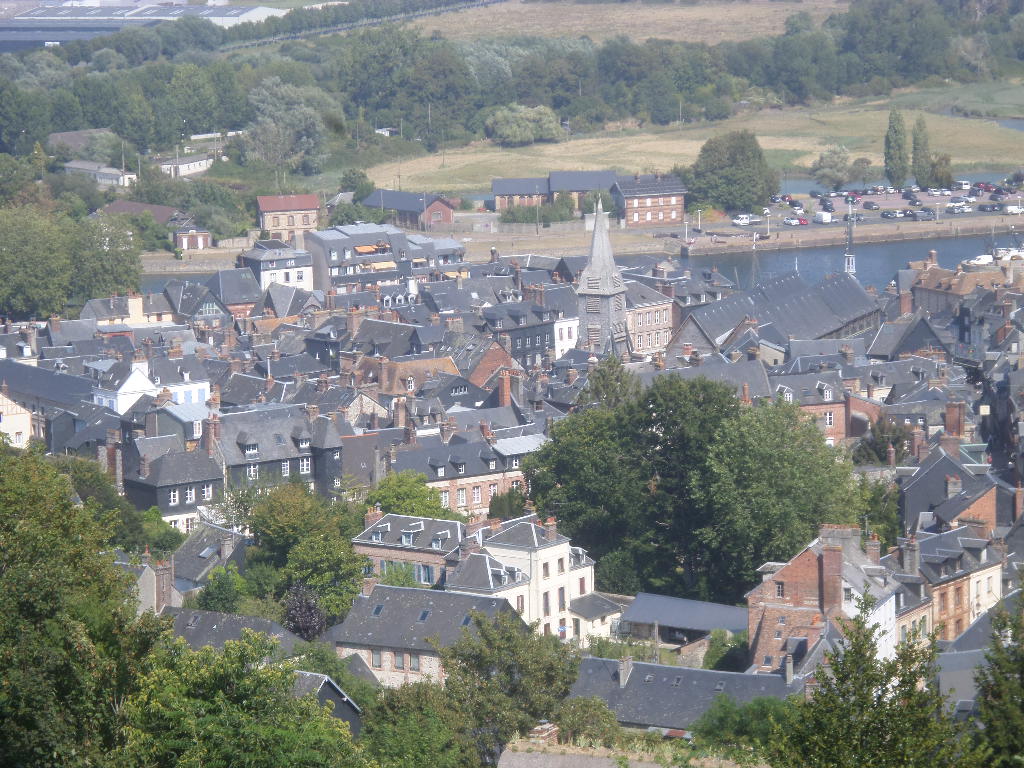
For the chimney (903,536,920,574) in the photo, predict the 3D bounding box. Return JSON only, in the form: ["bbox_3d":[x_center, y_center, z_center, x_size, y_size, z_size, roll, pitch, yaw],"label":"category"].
[{"bbox_3d":[40.458,17.346,374.000,1.250,4.000,1.000,4,9,34],"label":"chimney"}]

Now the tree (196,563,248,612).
[{"bbox_3d":[-29.010,20.551,368.000,5.100,5.490,5.100,0,8,0],"label":"tree"}]

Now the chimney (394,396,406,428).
[{"bbox_3d":[-14.022,3.584,465.000,0.950,3.900,0.950,-7,10,-40],"label":"chimney"}]

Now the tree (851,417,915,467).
[{"bbox_3d":[47.894,7.692,478.000,7.600,7.000,7.000,-1,8,0],"label":"tree"}]

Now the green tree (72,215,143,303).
[{"bbox_3d":[-70.184,-21.012,641.265,12.500,16.500,12.500,0,9,0],"label":"green tree"}]

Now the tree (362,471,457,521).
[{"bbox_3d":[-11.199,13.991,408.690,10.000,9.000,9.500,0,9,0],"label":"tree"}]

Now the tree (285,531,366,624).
[{"bbox_3d":[-18.762,19.668,372.000,8.100,9.711,8.100,0,8,0],"label":"tree"}]

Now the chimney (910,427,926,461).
[{"bbox_3d":[49.005,7.100,445.000,1.400,4.000,0.950,-4,8,-18],"label":"chimney"}]

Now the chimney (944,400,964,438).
[{"bbox_3d":[56.372,4.576,470.000,1.900,4.900,1.200,3,9,30],"label":"chimney"}]

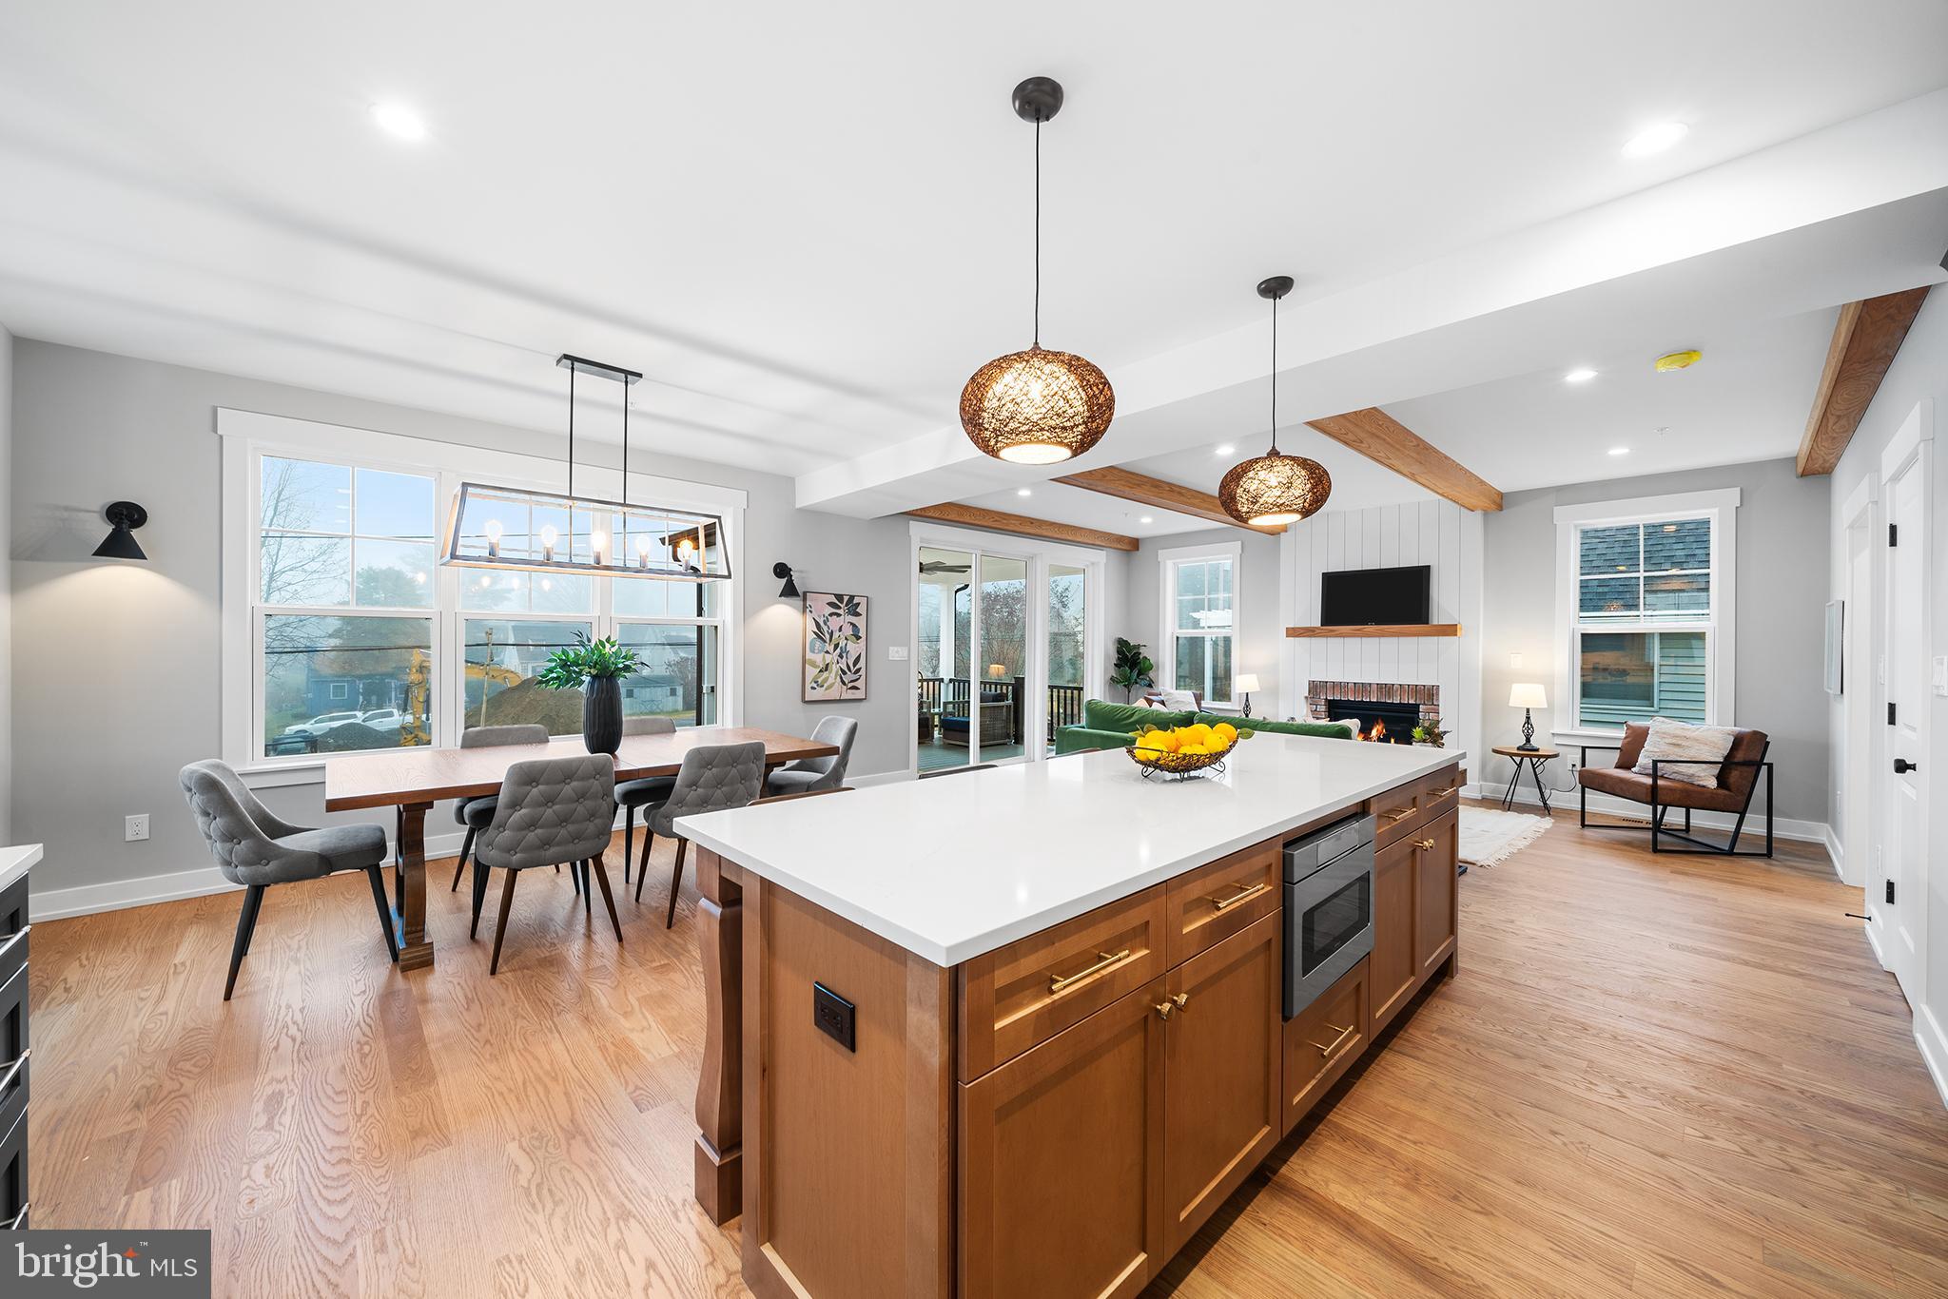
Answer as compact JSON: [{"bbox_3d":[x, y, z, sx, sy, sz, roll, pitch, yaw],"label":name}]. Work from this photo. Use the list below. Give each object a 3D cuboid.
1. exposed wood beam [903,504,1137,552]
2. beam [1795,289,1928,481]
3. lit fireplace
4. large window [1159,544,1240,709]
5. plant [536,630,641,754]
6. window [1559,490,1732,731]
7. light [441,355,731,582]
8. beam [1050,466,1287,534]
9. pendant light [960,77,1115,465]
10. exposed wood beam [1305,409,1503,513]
[{"bbox_3d":[0.576,-1.355,7.800,3.950,0.155,0.150,0,0,-43],"label":"exposed wood beam"},{"bbox_3d":[4.425,-1.302,3.575,3.997,0.165,0.160,0,0,-43],"label":"beam"},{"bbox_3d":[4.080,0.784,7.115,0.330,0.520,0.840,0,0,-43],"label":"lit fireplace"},{"bbox_3d":[2.686,-0.267,8.427,0.110,1.940,1.070,0,0,-43],"label":"large window"},{"bbox_3d":[-1.981,0.227,3.714,0.530,0.640,0.480,0,0,-43],"label":"plant"},{"bbox_3d":[5.279,-0.240,5.574,0.120,1.920,1.050,0,0,-43],"label":"window"},{"bbox_3d":[-1.940,-0.927,3.620,1.230,1.050,0.340,0,0,-43],"label":"light"},{"bbox_3d":[1.894,-1.341,6.325,3.997,0.165,0.215,0,0,-43],"label":"beam"},{"bbox_3d":[0.165,-0.967,1.810,0.395,0.930,0.395,0,0,0],"label":"pendant light"},{"bbox_3d":[3.171,-1.328,4.997,3.950,0.155,0.200,0,0,-43],"label":"exposed wood beam"}]

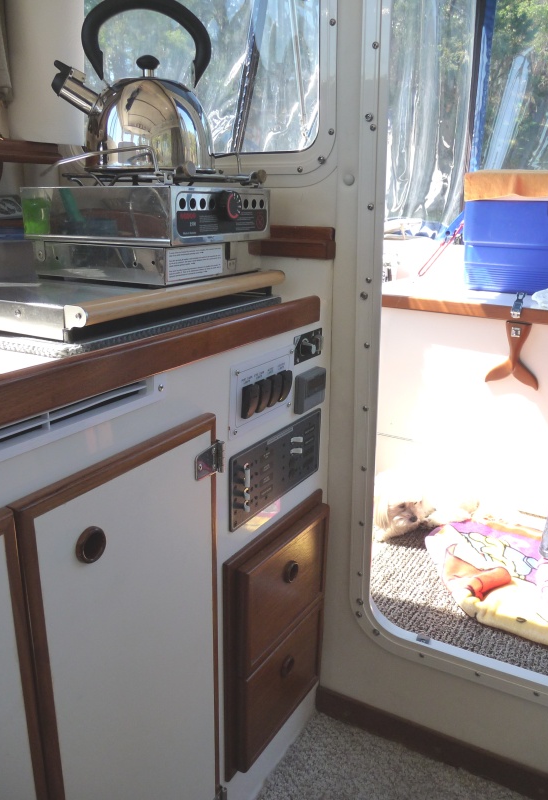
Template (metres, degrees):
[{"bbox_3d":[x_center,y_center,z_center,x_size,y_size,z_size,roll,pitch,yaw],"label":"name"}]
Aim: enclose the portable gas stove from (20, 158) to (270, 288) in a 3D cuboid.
[{"bbox_3d":[-0.183,-0.271,0.977,0.286,0.151,0.254,10,19,28],"label":"portable gas stove"}]

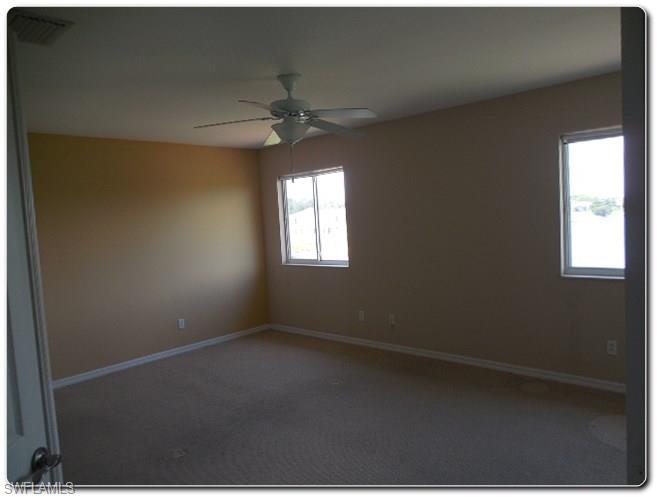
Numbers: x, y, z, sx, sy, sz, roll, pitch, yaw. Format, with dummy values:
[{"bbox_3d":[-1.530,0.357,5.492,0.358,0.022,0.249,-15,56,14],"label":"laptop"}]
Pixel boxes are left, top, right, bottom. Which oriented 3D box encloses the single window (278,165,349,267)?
[{"bbox_3d":[-0.180,-0.363,5.903,1.140,1.160,0.110,0,5,43],"label":"single window"}]

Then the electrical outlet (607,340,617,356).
[{"bbox_3d":[2.221,0.781,3.734,0.071,0.116,0.014,0,5,43],"label":"electrical outlet"}]

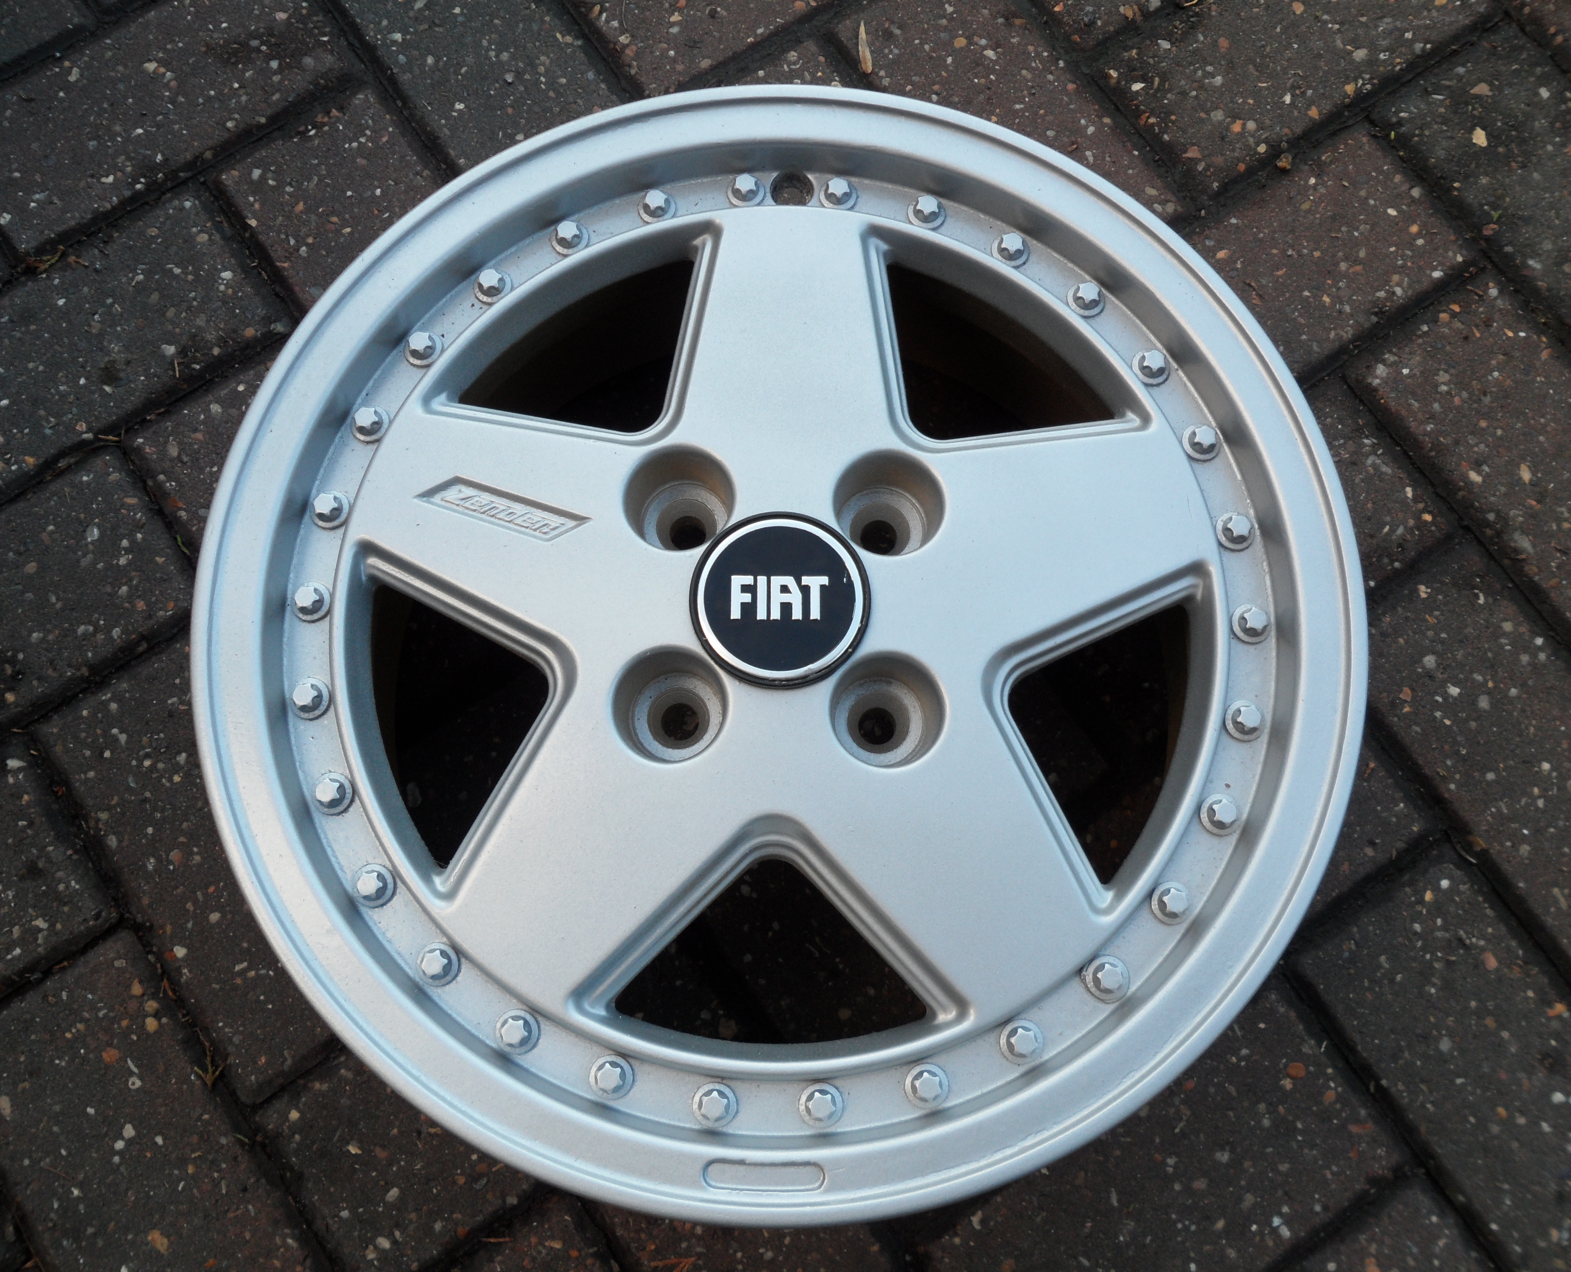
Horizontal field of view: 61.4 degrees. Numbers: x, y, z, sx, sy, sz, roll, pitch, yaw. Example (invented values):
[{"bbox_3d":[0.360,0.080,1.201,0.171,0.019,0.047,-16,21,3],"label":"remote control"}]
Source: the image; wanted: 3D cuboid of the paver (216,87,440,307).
[{"bbox_3d":[-0.197,-0.174,0.687,0.100,0.060,0.200,-34,80,-7],"label":"paver"}]

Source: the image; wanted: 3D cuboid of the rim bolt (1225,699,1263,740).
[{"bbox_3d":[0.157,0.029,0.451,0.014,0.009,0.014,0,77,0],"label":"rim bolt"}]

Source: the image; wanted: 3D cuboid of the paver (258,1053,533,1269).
[{"bbox_3d":[-0.121,0.196,0.605,0.200,0.055,0.100,-34,80,-7],"label":"paver"}]

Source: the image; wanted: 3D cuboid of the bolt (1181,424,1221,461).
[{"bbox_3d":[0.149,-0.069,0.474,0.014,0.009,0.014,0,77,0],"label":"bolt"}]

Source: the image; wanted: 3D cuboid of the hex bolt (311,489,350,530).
[{"bbox_3d":[-0.159,-0.044,0.463,0.013,0.007,0.013,0,77,0],"label":"hex bolt"}]

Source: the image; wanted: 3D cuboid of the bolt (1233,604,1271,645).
[{"bbox_3d":[0.161,-0.004,0.456,0.013,0.007,0.013,0,77,0],"label":"bolt"}]

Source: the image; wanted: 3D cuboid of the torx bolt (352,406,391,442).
[{"bbox_3d":[-0.147,-0.076,0.467,0.014,0.007,0.014,0,77,0],"label":"torx bolt"}]

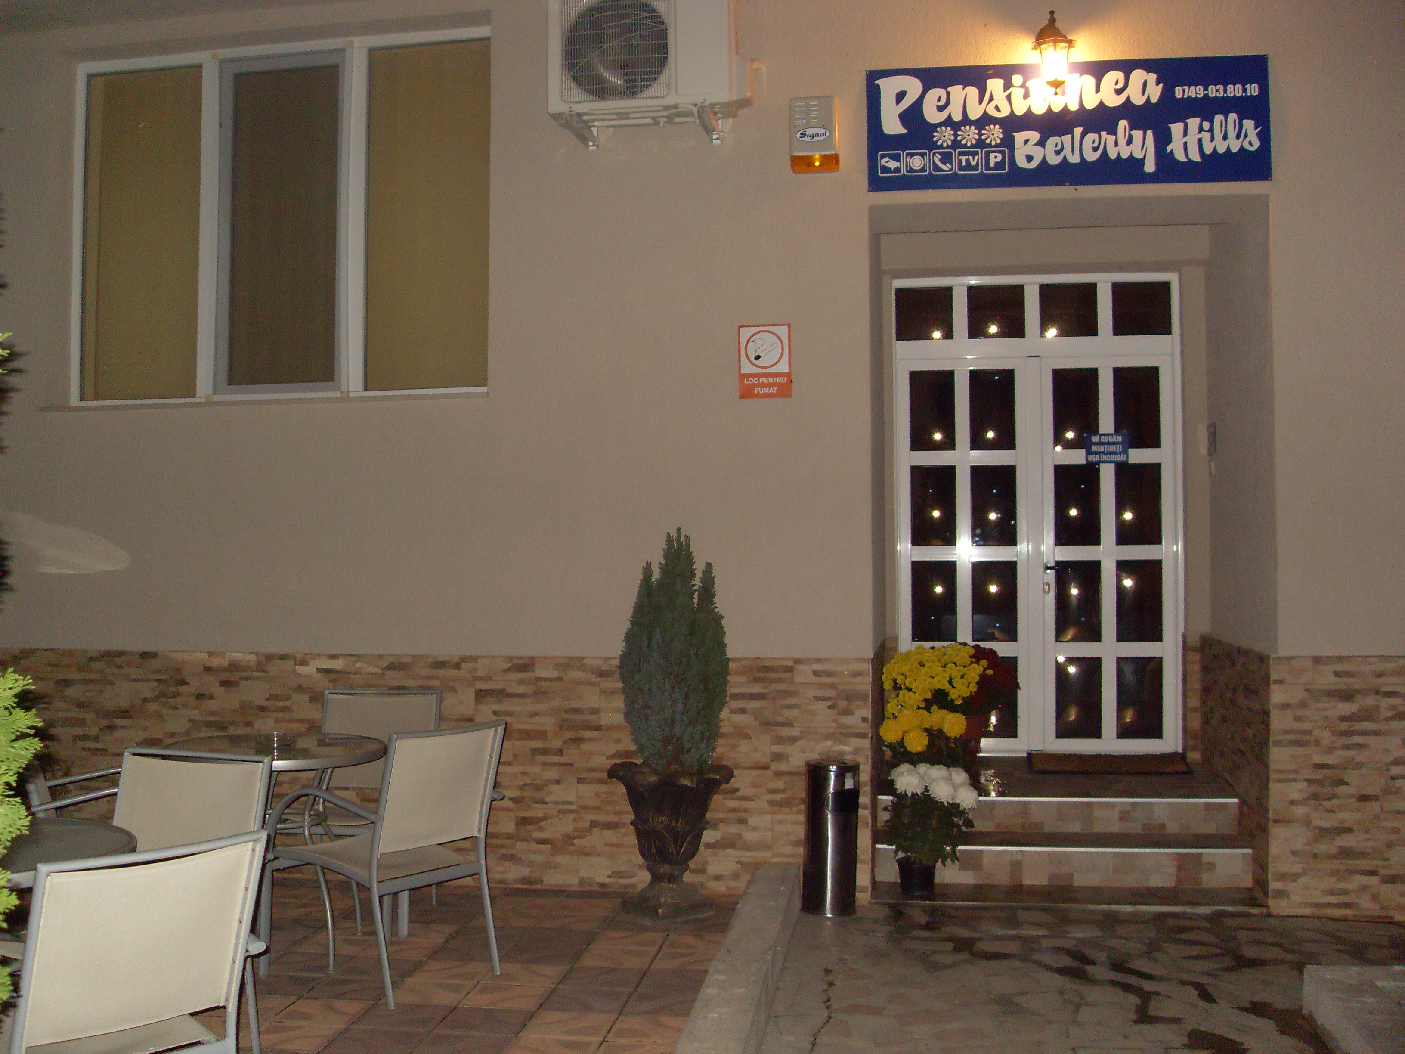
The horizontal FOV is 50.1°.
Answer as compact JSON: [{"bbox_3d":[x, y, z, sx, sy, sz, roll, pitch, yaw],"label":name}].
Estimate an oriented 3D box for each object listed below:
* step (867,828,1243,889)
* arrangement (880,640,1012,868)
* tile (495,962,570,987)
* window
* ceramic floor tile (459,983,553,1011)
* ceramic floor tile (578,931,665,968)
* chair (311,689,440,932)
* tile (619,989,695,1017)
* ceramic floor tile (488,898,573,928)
[{"bbox_3d":[1.585,1.492,6.693,1.617,0.181,0.323,0,-3,6],"label":"step"},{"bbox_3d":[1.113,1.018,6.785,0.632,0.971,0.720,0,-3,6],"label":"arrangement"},{"bbox_3d":[-0.577,1.471,4.913,0.260,0.014,0.241,0,-1,7],"label":"tile"},{"bbox_3d":[-1.854,-1.354,6.637,2.060,1.590,0.100,0,-1,10],"label":"window"},{"bbox_3d":[-0.600,1.449,4.618,0.250,0.014,0.250,0,-3,6],"label":"ceramic floor tile"},{"bbox_3d":[-0.278,1.478,5.229,0.260,0.014,0.483,0,-1,7],"label":"ceramic floor tile"},{"bbox_3d":[-1.368,1.126,5.999,0.565,0.850,0.660,0,-1,4],"label":"chair"},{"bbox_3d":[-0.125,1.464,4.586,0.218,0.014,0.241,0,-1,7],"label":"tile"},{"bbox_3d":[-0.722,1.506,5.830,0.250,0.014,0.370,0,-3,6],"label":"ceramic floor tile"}]

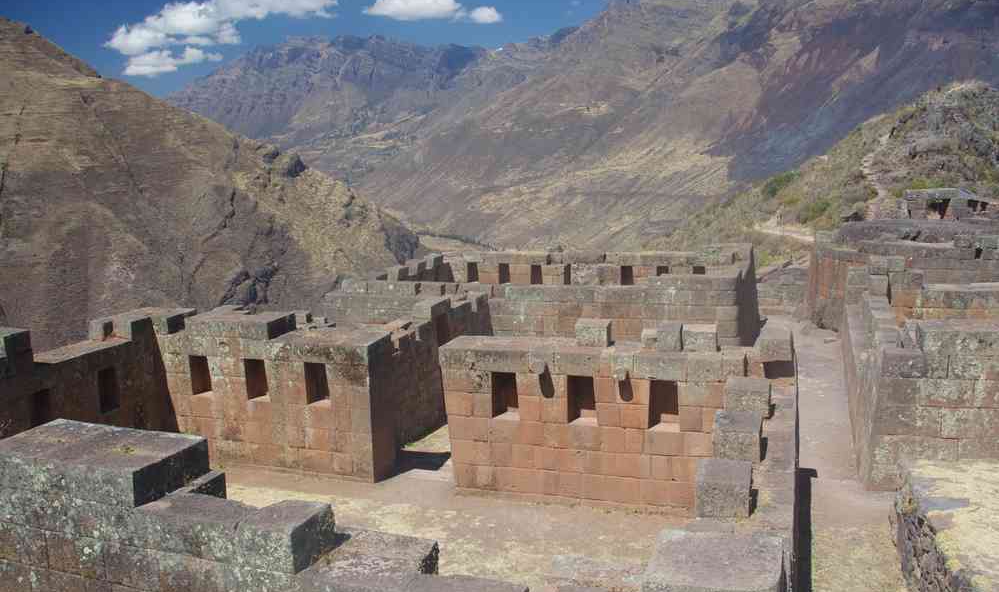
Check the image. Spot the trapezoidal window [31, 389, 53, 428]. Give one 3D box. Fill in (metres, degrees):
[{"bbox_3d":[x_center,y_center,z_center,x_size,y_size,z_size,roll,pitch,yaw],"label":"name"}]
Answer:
[{"bbox_3d":[-7.070,1.803,12.788,0.372,0.696,0.412,2,12,26],"label":"trapezoidal window"}]

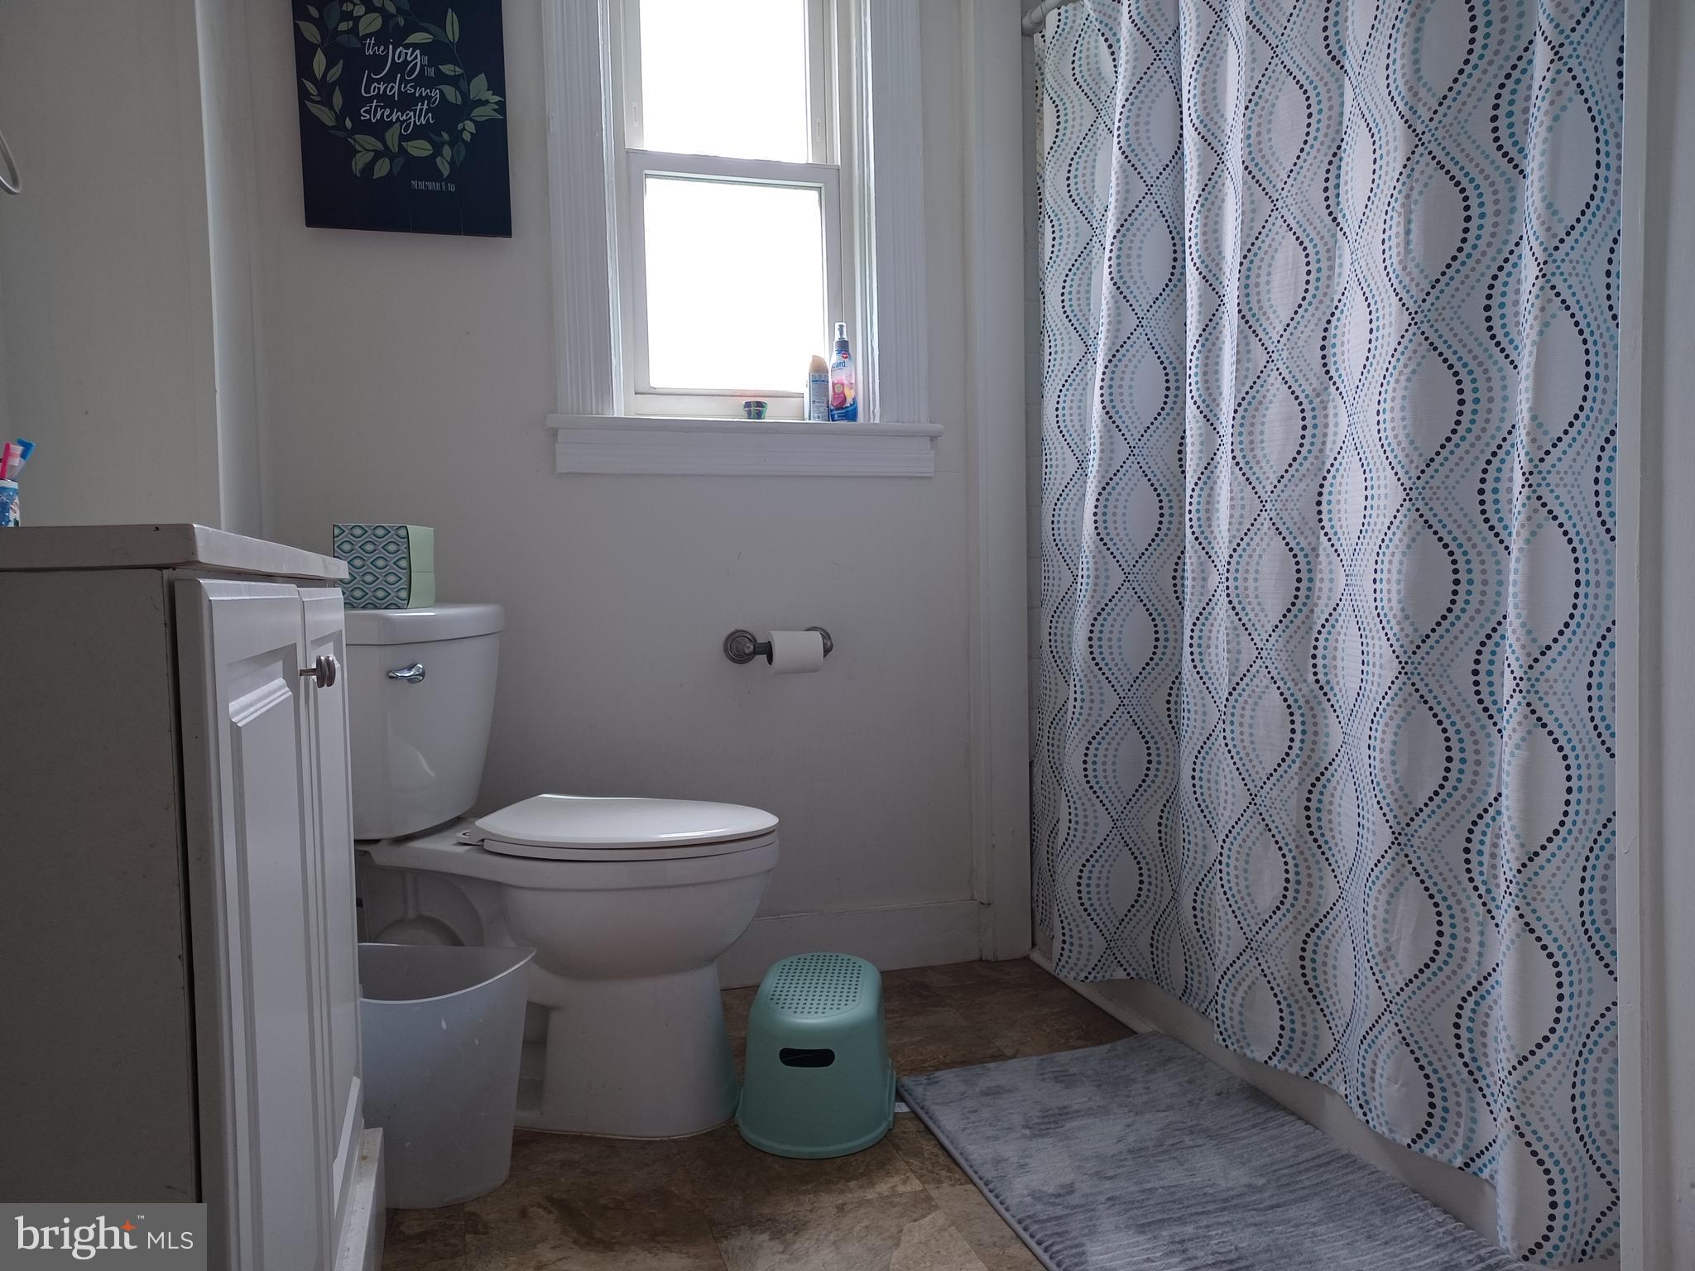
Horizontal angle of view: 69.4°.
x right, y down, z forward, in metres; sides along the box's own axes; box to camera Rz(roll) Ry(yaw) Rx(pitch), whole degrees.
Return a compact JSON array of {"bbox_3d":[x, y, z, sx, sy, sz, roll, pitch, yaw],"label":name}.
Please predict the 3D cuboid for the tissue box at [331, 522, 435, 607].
[{"bbox_3d":[-0.720,-0.105,1.907,0.114,0.130,0.114,-1,2,-2],"label":"tissue box"}]

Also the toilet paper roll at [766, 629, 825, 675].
[{"bbox_3d":[-0.102,0.033,2.421,0.098,0.085,0.085,-2,2,-16],"label":"toilet paper roll"}]

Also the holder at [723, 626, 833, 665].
[{"bbox_3d":[-0.128,0.022,2.449,0.229,0.073,0.090,-2,2,-16],"label":"holder"}]

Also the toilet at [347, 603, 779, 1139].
[{"bbox_3d":[-0.468,0.346,1.924,0.730,0.787,0.450,-1,2,8],"label":"toilet"}]

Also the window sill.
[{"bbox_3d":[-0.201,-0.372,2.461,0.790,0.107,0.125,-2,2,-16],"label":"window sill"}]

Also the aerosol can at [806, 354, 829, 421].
[{"bbox_3d":[-0.059,-0.508,2.549,0.044,0.154,0.044,-1,2,0],"label":"aerosol can"}]

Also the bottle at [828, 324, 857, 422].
[{"bbox_3d":[-0.009,-0.544,2.562,0.059,0.220,0.044,-2,2,-5],"label":"bottle"}]

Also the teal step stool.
[{"bbox_3d":[-0.043,0.638,1.914,0.237,0.185,0.385,-1,2,5],"label":"teal step stool"}]

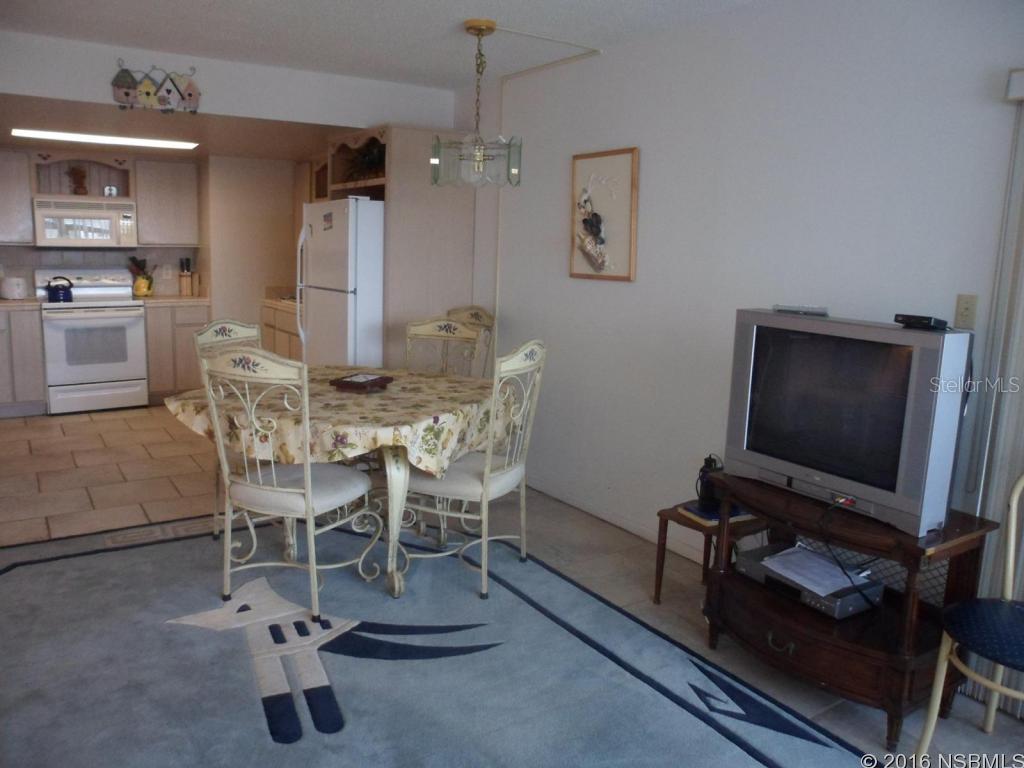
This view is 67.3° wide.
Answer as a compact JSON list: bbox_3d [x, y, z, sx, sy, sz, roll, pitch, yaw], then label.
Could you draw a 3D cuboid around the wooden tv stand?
[{"bbox_3d":[1.075,0.716,2.649,0.480,0.665,0.835,-5,12,-33],"label":"wooden tv stand"}]

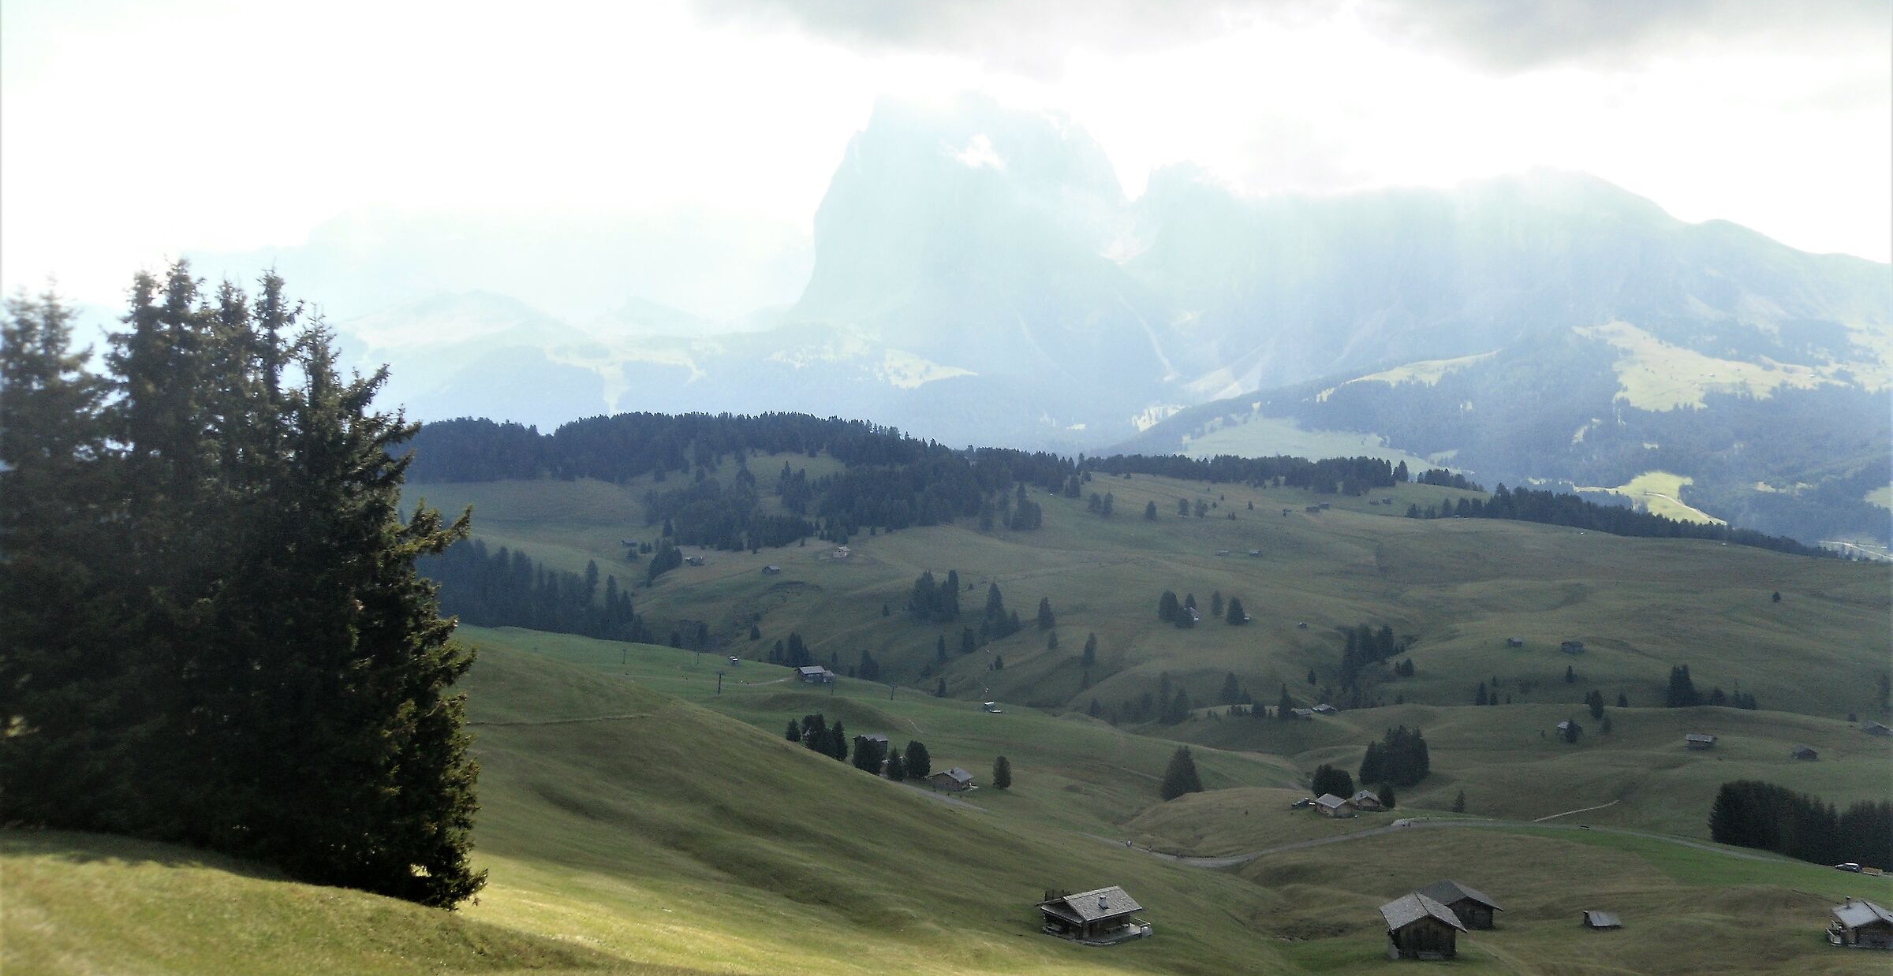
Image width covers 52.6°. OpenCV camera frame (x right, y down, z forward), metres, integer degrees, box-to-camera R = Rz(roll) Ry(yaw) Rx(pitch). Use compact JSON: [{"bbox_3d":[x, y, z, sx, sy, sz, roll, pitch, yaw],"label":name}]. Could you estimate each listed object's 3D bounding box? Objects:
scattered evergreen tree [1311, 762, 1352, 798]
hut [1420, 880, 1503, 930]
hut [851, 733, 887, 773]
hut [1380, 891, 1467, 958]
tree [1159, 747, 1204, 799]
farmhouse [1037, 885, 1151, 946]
[{"bbox_3d":[108.693,83.241,540.000,12.000,10.600,9.500,0,1,0],"label":"scattered evergreen tree"},{"bbox_3d":[65.459,53.305,244.542,8.900,4.000,9.000,0,1,1],"label":"hut"},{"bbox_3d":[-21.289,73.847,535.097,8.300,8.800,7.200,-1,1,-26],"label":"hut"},{"bbox_3d":[55.527,51.079,223.329,8.400,5.200,10.600,0,1,6],"label":"hut"},{"bbox_3d":[69.413,84.257,565.000,12.000,16.200,12.000,0,1,0],"label":"tree"},{"bbox_3d":[17.055,49.227,221.894,8.880,4.595,9.102,-1,2,-39],"label":"farmhouse"}]

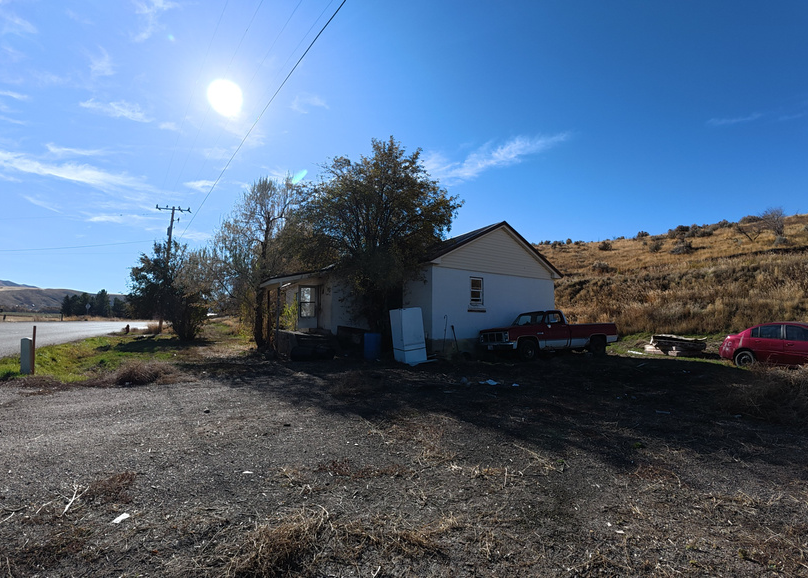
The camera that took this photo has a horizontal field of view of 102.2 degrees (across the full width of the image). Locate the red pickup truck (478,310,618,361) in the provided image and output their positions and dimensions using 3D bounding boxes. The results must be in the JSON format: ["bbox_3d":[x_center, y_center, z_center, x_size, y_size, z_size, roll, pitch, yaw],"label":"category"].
[{"bbox_3d":[5.782,1.785,13.102,5.350,1.840,2.020,2,-5,-21],"label":"red pickup truck"}]

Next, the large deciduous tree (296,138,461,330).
[{"bbox_3d":[-0.983,-1.670,13.282,6.200,8.800,5.800,1,-5,0],"label":"large deciduous tree"}]

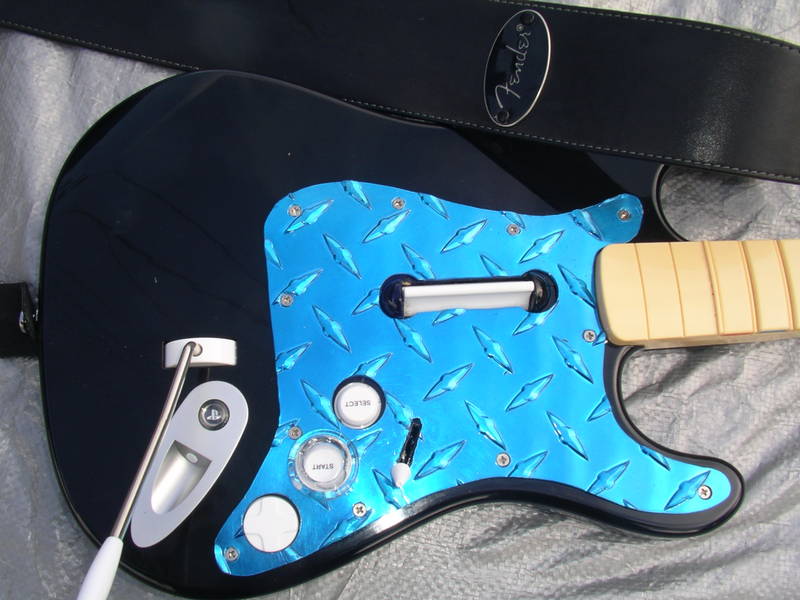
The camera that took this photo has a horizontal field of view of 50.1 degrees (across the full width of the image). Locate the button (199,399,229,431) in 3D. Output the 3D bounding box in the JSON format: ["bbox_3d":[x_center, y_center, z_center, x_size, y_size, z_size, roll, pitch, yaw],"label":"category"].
[{"bbox_3d":[-0.083,0.052,0.383,0.014,0.004,0.014,-5,76,-4],"label":"button"}]

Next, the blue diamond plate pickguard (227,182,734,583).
[{"bbox_3d":[0.027,0.024,0.397,0.231,0.005,0.179,-5,76,-4],"label":"blue diamond plate pickguard"}]

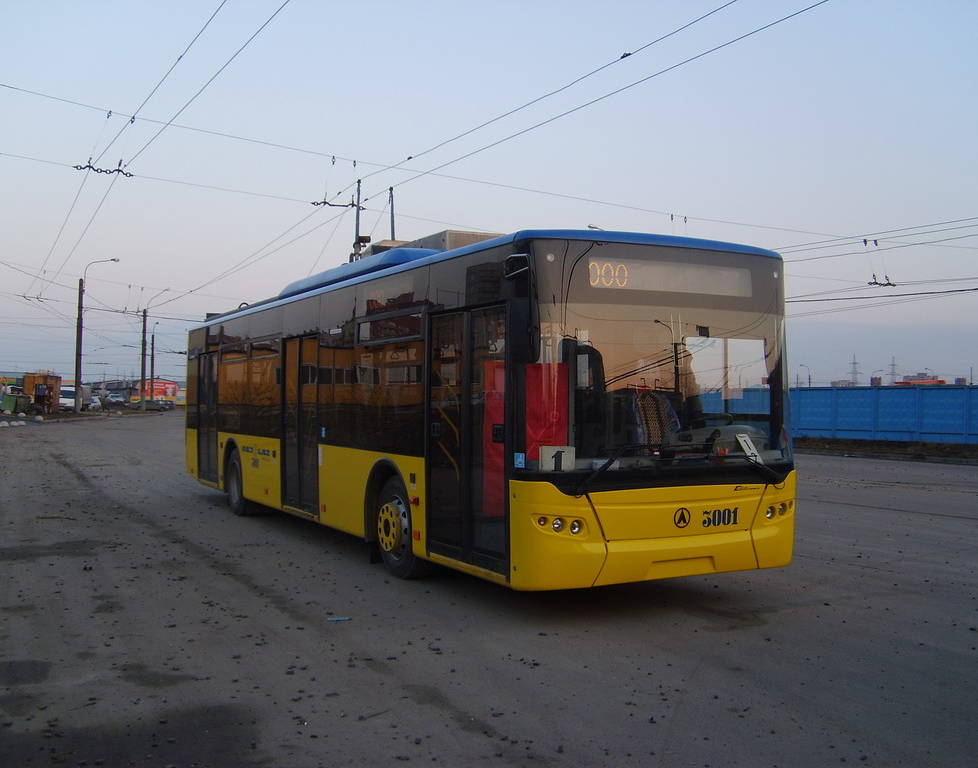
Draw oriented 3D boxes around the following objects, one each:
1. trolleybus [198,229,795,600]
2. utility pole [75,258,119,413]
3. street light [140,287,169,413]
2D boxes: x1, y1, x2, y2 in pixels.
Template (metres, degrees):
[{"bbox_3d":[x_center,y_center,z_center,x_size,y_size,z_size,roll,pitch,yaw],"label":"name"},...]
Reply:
[{"bbox_3d":[-1.228,0.210,12.876,2.560,3.250,11.650,1,-1,-28],"label":"trolleybus"},{"bbox_3d":[-27.980,-3.466,74.000,3.050,11.000,0.450,0,-1,-6],"label":"utility pole"},{"bbox_3d":[-31.337,-3.232,97.000,2.750,11.400,0.450,0,-1,-6],"label":"street light"}]

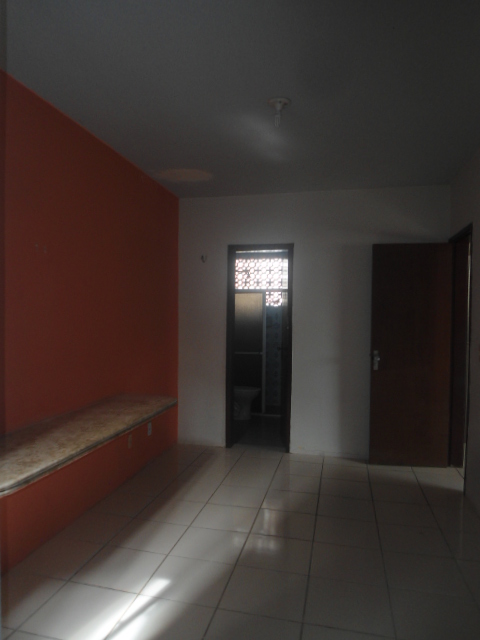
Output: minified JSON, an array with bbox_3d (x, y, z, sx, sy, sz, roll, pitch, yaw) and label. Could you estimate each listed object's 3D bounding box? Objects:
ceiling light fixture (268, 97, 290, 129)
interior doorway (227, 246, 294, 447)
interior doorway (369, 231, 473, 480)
[{"bbox_3d":[0.222,-1.186,2.775,0.134,0.154,0.134,1,1,12],"label":"ceiling light fixture"},{"bbox_3d":[0.215,0.288,5.036,0.675,2.145,0.140,1,1,12],"label":"interior doorway"},{"bbox_3d":[1.626,0.322,4.305,0.844,2.160,0.781,1,1,12],"label":"interior doorway"}]

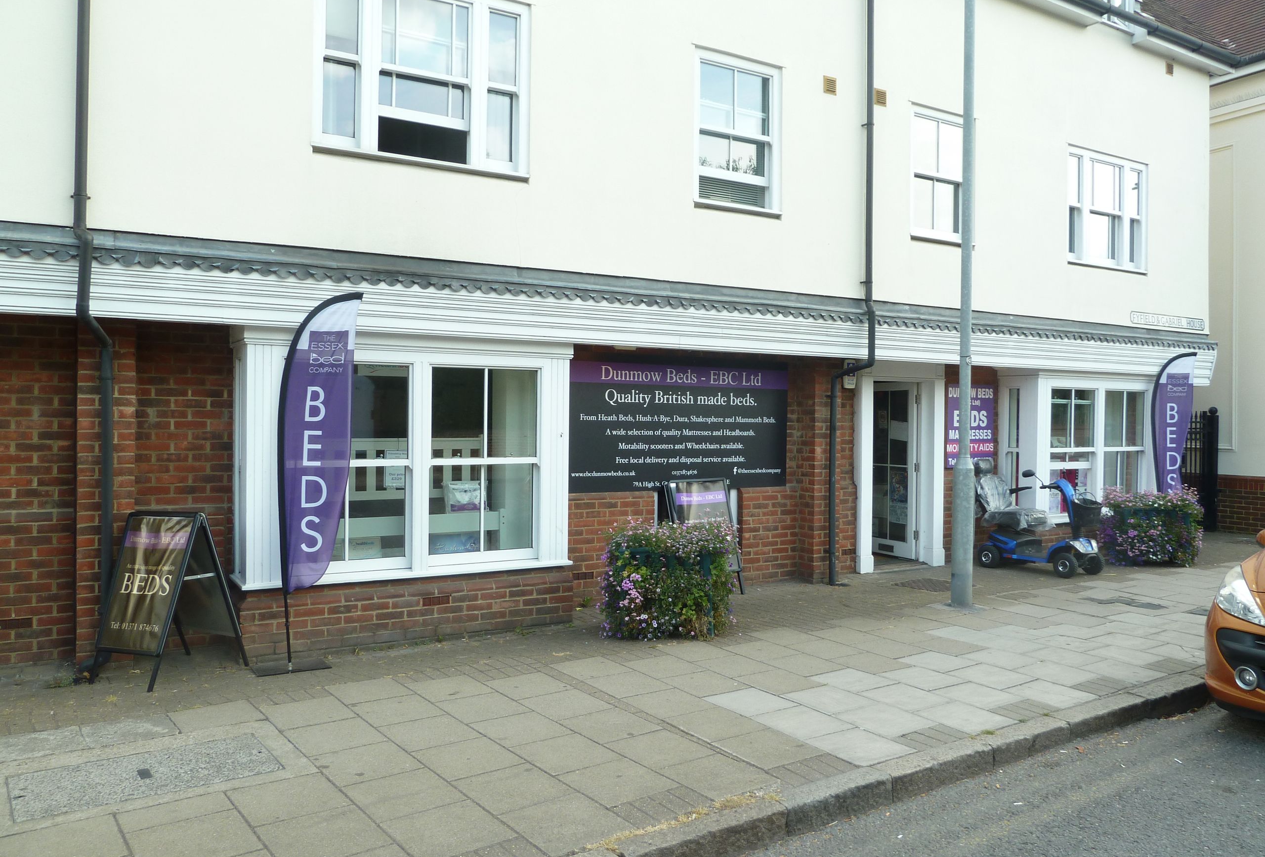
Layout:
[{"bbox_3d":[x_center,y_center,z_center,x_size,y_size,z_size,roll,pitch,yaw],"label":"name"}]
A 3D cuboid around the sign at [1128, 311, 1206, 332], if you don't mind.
[{"bbox_3d":[6.575,-1.312,11.200,1.580,0.150,0.025,0,1,-29],"label":"sign"}]

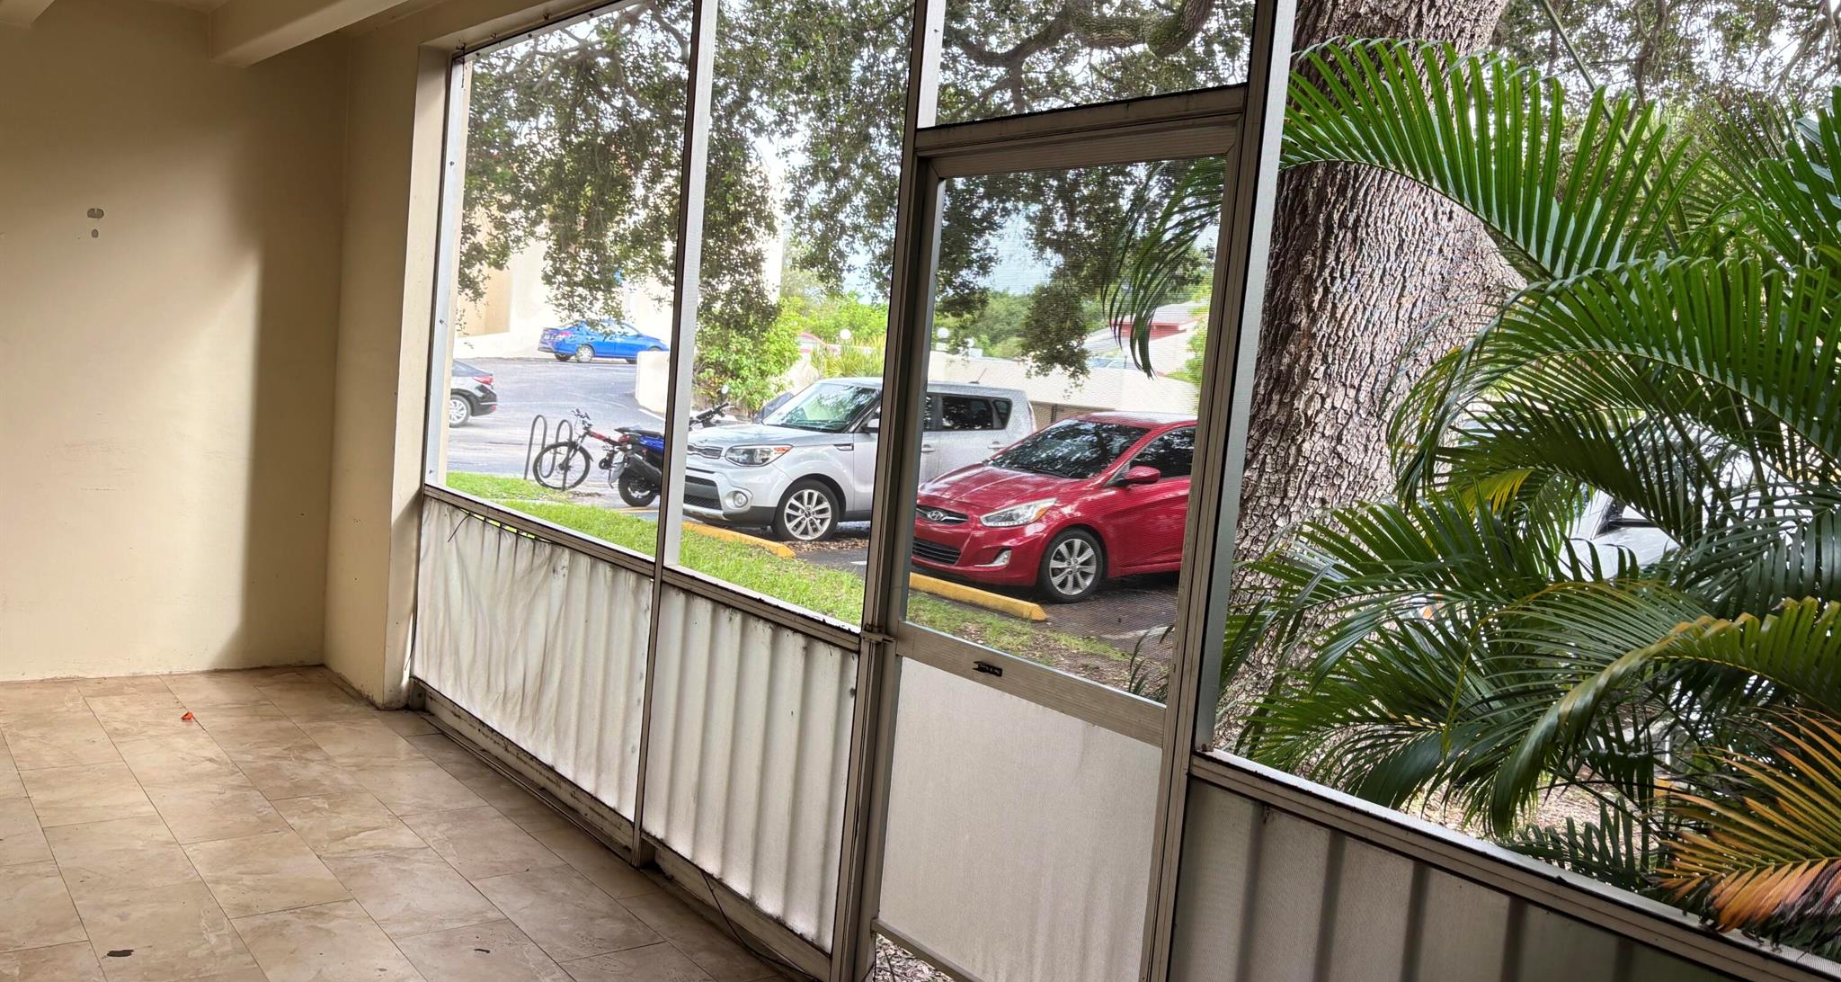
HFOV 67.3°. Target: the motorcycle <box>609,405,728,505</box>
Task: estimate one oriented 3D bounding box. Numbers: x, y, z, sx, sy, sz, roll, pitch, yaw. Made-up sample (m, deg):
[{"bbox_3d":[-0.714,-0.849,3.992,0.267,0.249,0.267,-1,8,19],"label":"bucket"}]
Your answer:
[{"bbox_3d":[-2.665,-0.408,15.312,1.880,1.150,0.720,0,7,-45],"label":"motorcycle"}]

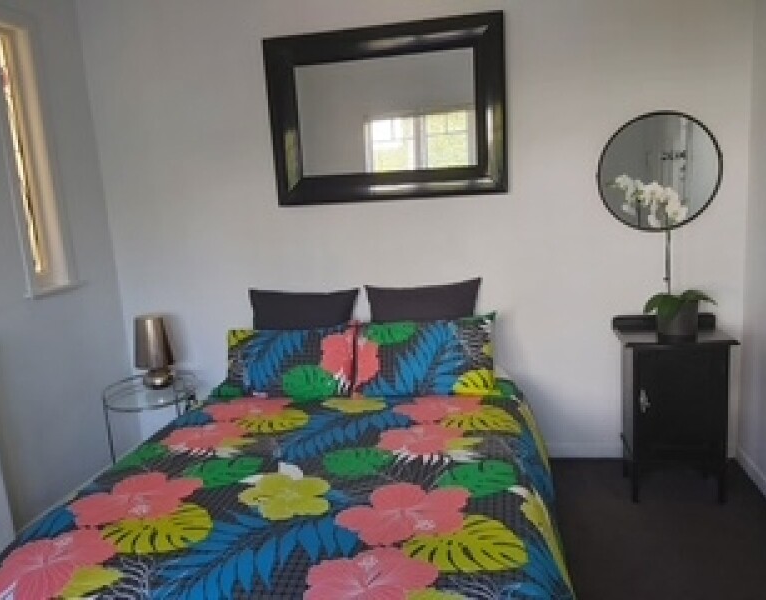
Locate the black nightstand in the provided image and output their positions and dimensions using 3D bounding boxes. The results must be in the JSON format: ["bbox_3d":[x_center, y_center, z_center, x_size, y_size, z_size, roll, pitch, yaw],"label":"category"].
[{"bbox_3d":[1.315,0.487,2.747,0.455,0.800,0.335,-2,11,11],"label":"black nightstand"}]

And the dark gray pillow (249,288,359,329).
[{"bbox_3d":[-0.400,0.192,3.141,0.585,0.480,0.150,-2,-5,11],"label":"dark gray pillow"}]

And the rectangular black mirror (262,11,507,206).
[{"bbox_3d":[0.003,-0.931,3.015,1.200,0.845,0.050,-2,11,11],"label":"rectangular black mirror"}]

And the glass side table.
[{"bbox_3d":[-1.218,0.711,3.241,0.465,0.525,0.465,-2,11,11],"label":"glass side table"}]

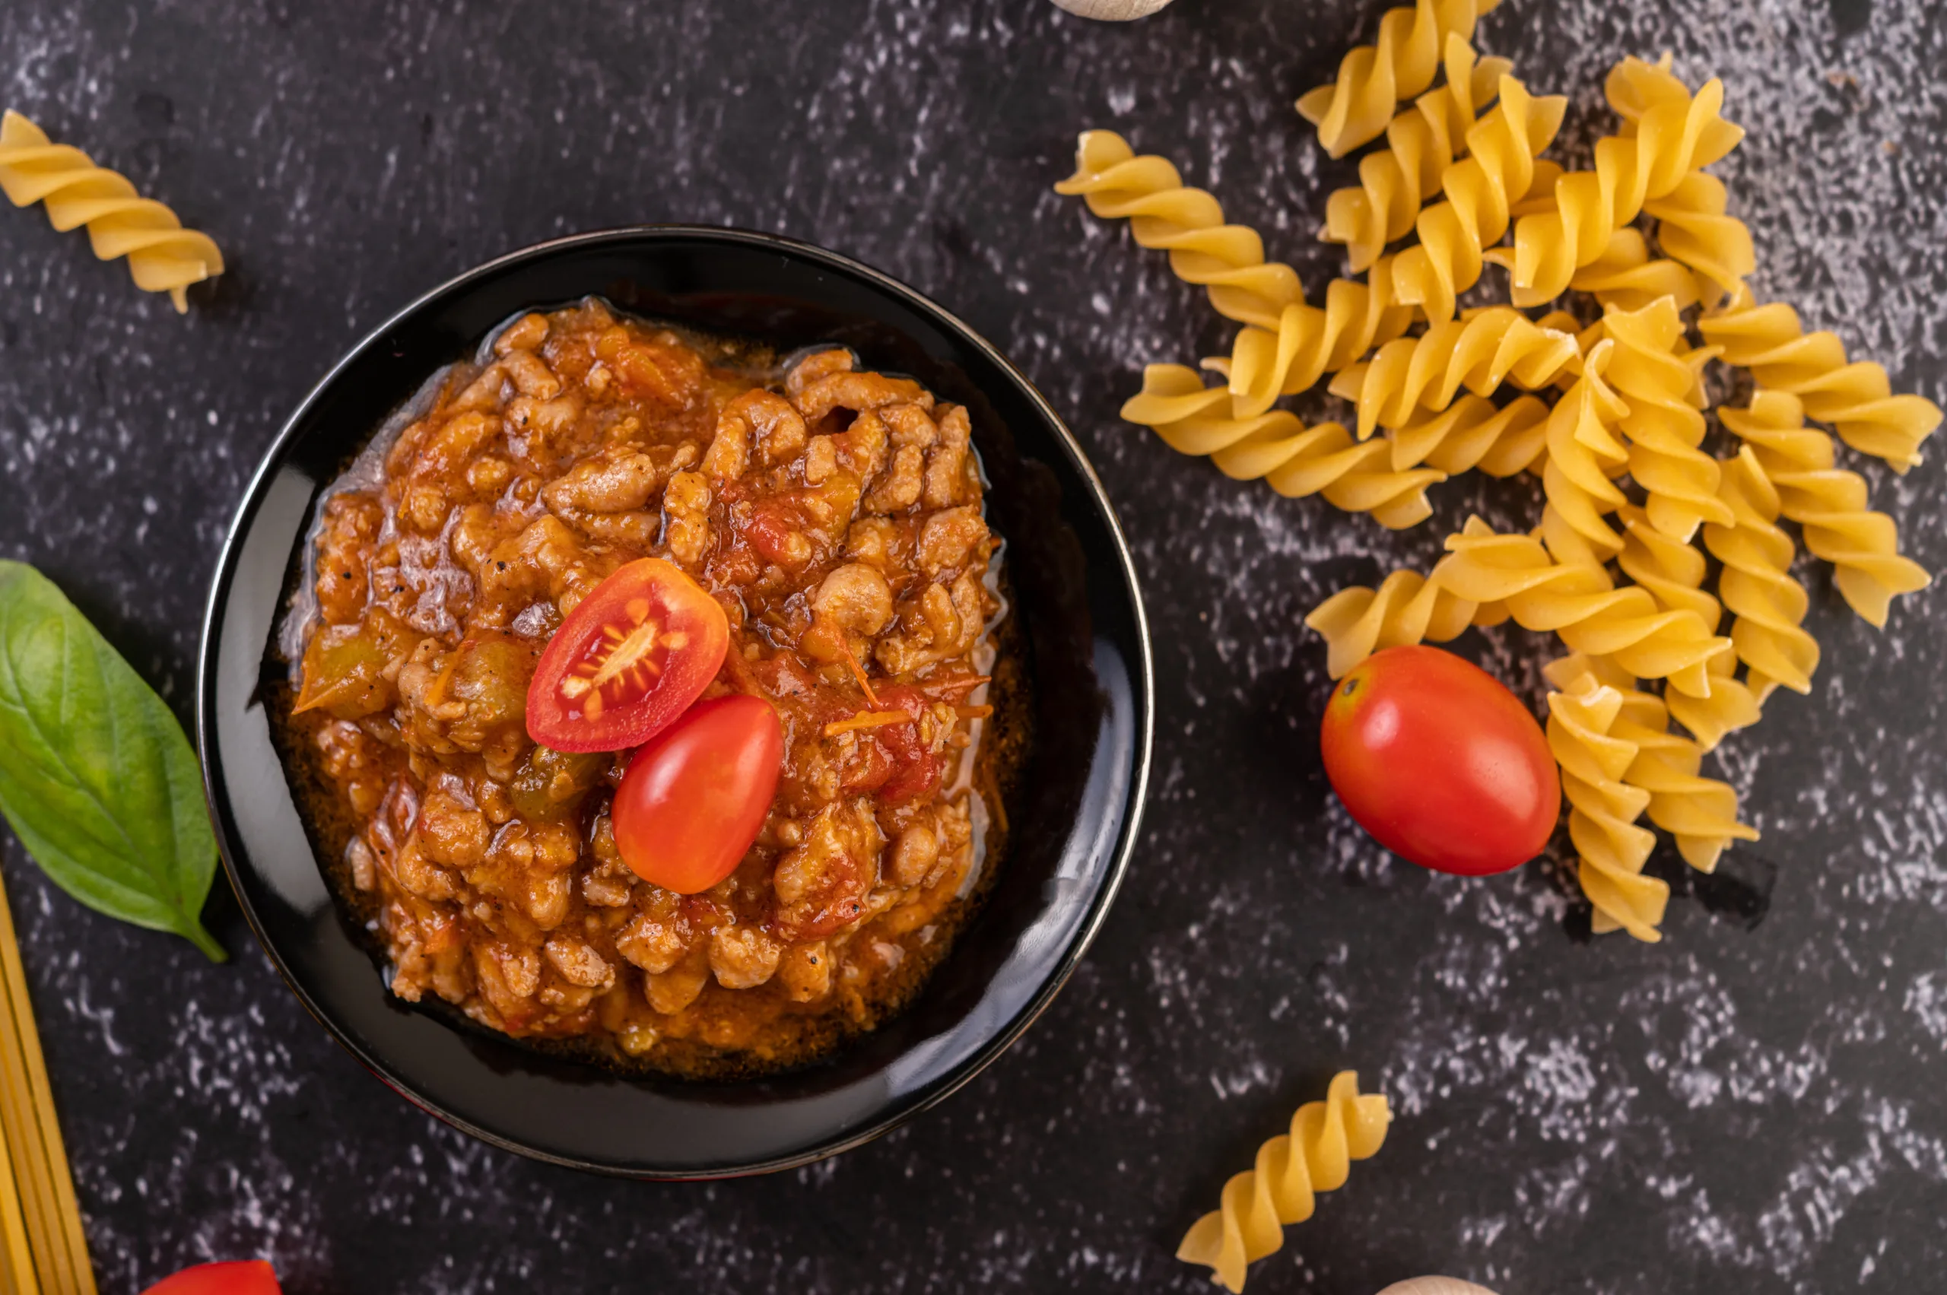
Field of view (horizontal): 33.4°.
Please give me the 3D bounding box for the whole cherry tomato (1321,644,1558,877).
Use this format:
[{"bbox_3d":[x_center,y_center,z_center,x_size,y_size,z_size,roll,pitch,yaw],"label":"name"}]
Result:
[{"bbox_3d":[0.060,0.015,0.417,0.035,0.026,0.026,41,90,-7],"label":"whole cherry tomato"}]

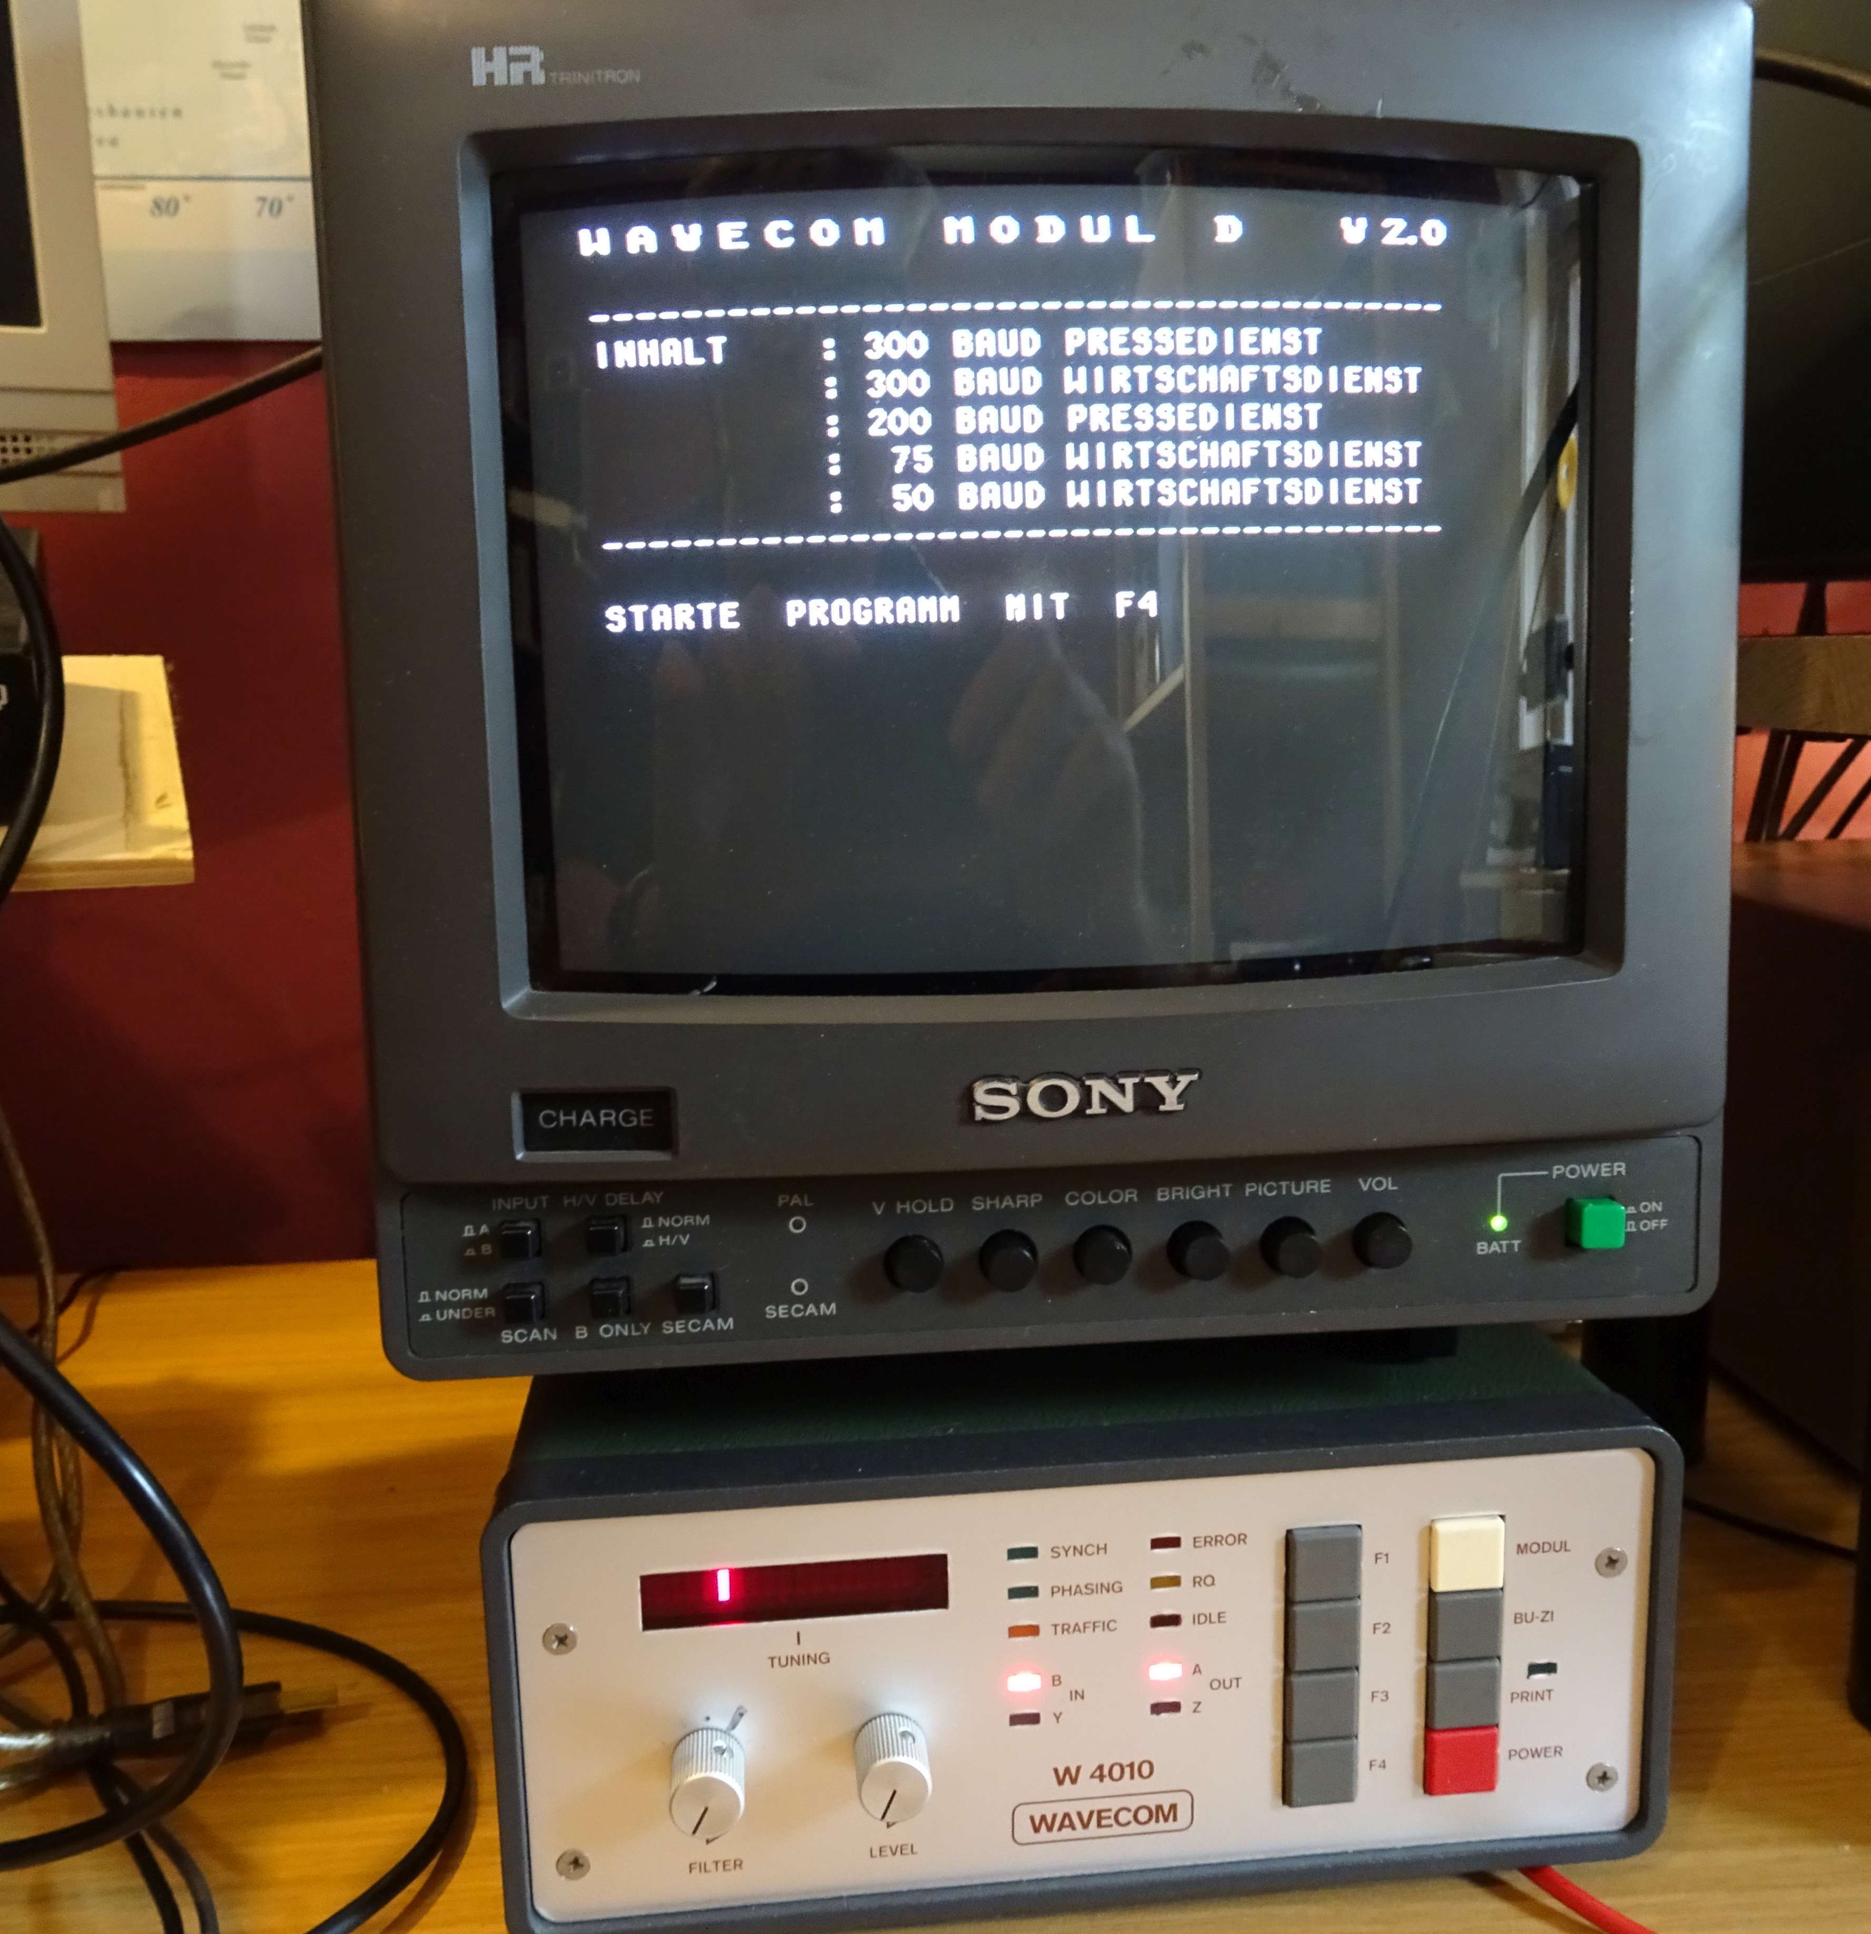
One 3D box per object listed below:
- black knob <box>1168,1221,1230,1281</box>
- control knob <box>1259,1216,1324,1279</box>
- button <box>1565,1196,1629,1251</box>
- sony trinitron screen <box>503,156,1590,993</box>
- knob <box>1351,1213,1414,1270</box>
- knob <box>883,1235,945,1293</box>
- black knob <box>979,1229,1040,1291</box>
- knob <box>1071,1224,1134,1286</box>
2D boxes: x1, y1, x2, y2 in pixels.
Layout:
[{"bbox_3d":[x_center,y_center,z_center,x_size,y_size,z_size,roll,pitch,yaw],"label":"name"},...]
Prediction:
[{"bbox_3d":[0.043,0.046,0.287,0.008,0.008,0.007,-2,7,-4],"label":"black knob"},{"bbox_3d":[0.058,0.046,0.288,0.008,0.008,0.007,-2,7,-4],"label":"control knob"},{"bbox_3d":[0.107,0.041,0.291,0.007,0.008,0.007,-2,7,-4],"label":"button"},{"bbox_3d":[0.020,-0.061,0.281,0.168,0.128,0.018,-2,7,-4],"label":"sony trinitron screen"},{"bbox_3d":[0.073,0.045,0.290,0.008,0.008,0.006,-2,7,-4],"label":"knob"},{"bbox_3d":[-0.003,0.048,0.285,0.008,0.008,0.006,-2,7,-4],"label":"knob"},{"bbox_3d":[0.012,0.048,0.285,0.008,0.008,0.007,-2,7,-4],"label":"black knob"},{"bbox_3d":[0.027,0.047,0.287,0.008,0.008,0.006,-2,7,-4],"label":"knob"}]

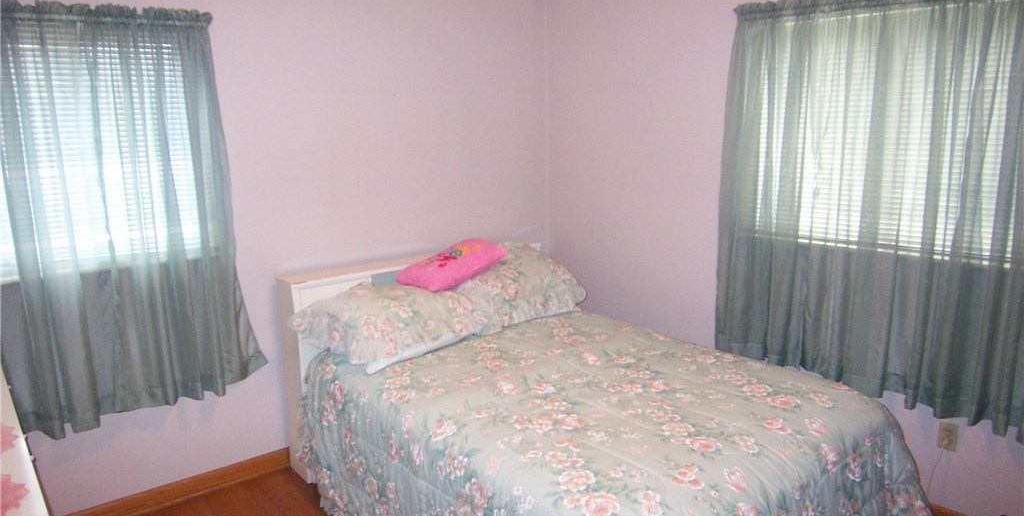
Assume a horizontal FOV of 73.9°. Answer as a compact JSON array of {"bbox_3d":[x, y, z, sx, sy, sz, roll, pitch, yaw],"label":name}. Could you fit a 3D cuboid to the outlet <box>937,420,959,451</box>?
[{"bbox_3d":[1.700,0.695,2.650,0.013,0.114,0.070,-10,15,-38],"label":"outlet"}]

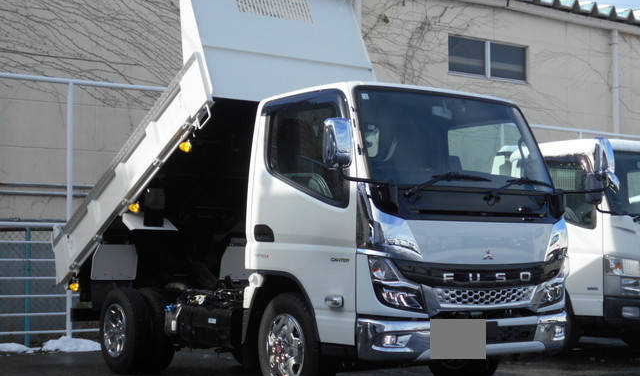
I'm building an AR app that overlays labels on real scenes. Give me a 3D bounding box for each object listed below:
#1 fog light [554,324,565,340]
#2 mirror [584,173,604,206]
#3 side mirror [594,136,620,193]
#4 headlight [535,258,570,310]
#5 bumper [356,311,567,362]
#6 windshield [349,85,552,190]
[{"bbox_3d":[1.519,0.926,6.860,0.110,0.105,0.090,3,-5,-35],"label":"fog light"},{"bbox_3d":[2.365,0.004,9.277,0.162,0.278,0.086,1,-4,-14],"label":"mirror"},{"bbox_3d":[1.892,-0.149,7.126,0.190,0.360,0.130,3,-5,-35],"label":"side mirror"},{"bbox_3d":[1.471,0.609,6.846,0.310,0.320,0.190,3,-5,-35],"label":"headlight"},{"bbox_3d":[0.966,0.889,6.422,1.690,0.253,0.253,3,-5,-34],"label":"bumper"},{"bbox_3d":[0.870,-0.300,6.645,1.488,0.678,0.162,3,-28,-34],"label":"windshield"}]

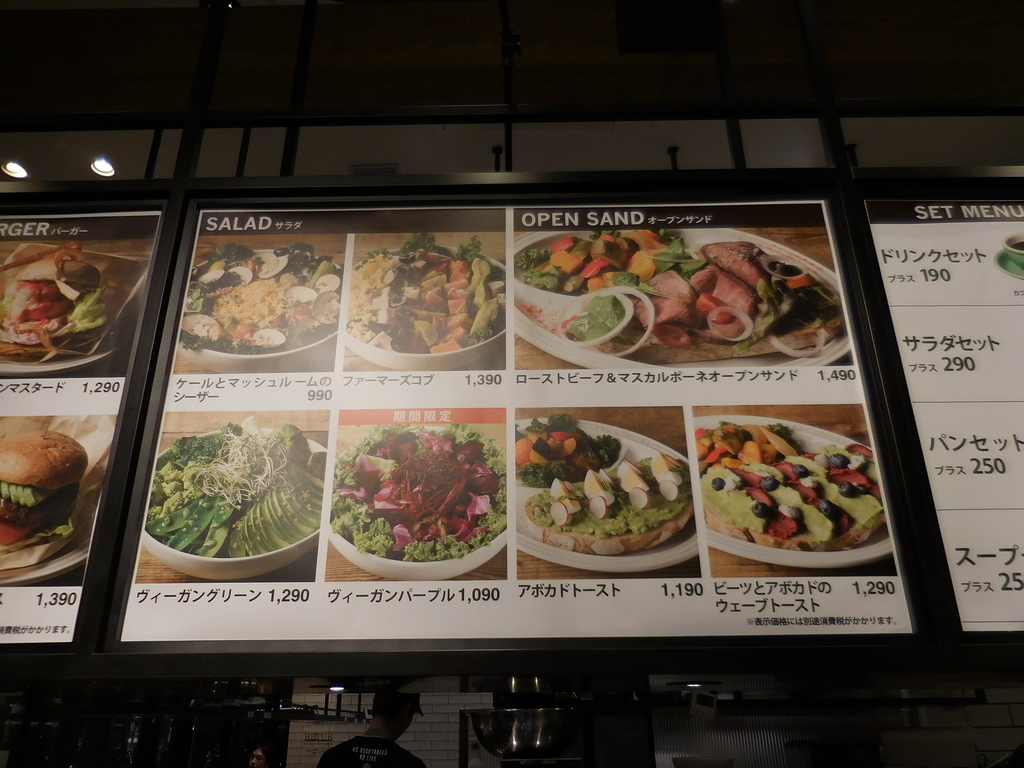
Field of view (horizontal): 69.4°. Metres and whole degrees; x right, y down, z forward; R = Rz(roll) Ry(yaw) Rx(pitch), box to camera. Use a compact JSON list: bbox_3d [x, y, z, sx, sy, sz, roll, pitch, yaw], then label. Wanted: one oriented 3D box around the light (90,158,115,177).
[{"bbox_3d":[-1.872,-0.986,3.382,0.100,0.050,0.100,-1,-22,0],"label":"light"}]

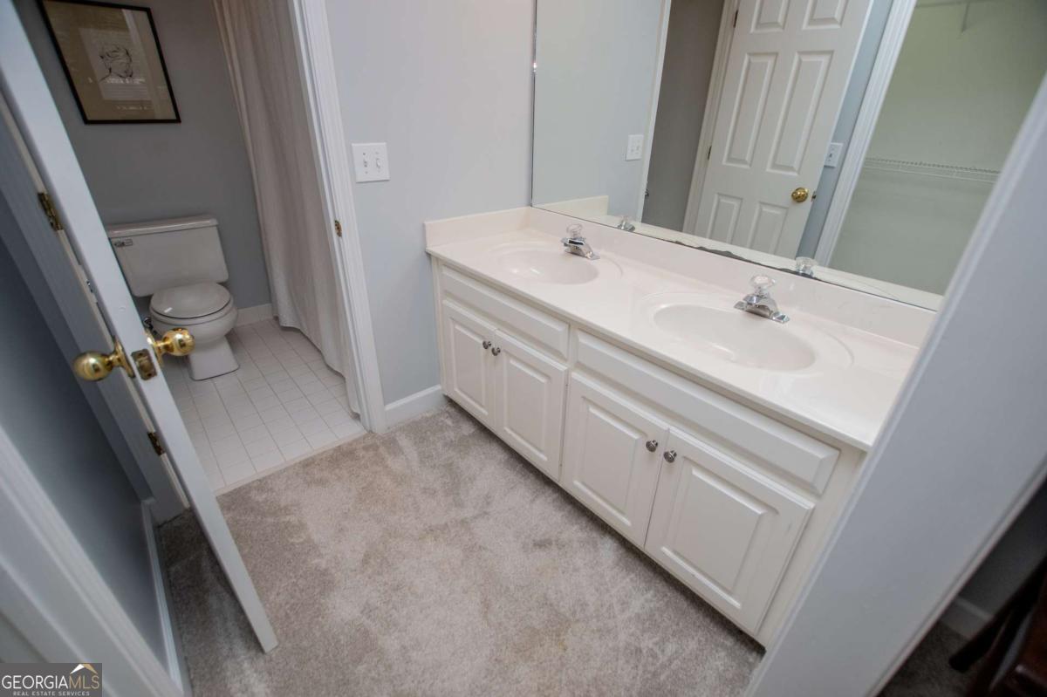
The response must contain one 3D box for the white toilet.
[{"bbox_3d":[-1.754,-0.254,2.299,0.500,0.712,0.690,-22,37,-37],"label":"white toilet"}]

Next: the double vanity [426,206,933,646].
[{"bbox_3d":[0.323,0.099,1.604,0.574,0.887,1.540,-22,37,-37],"label":"double vanity"}]

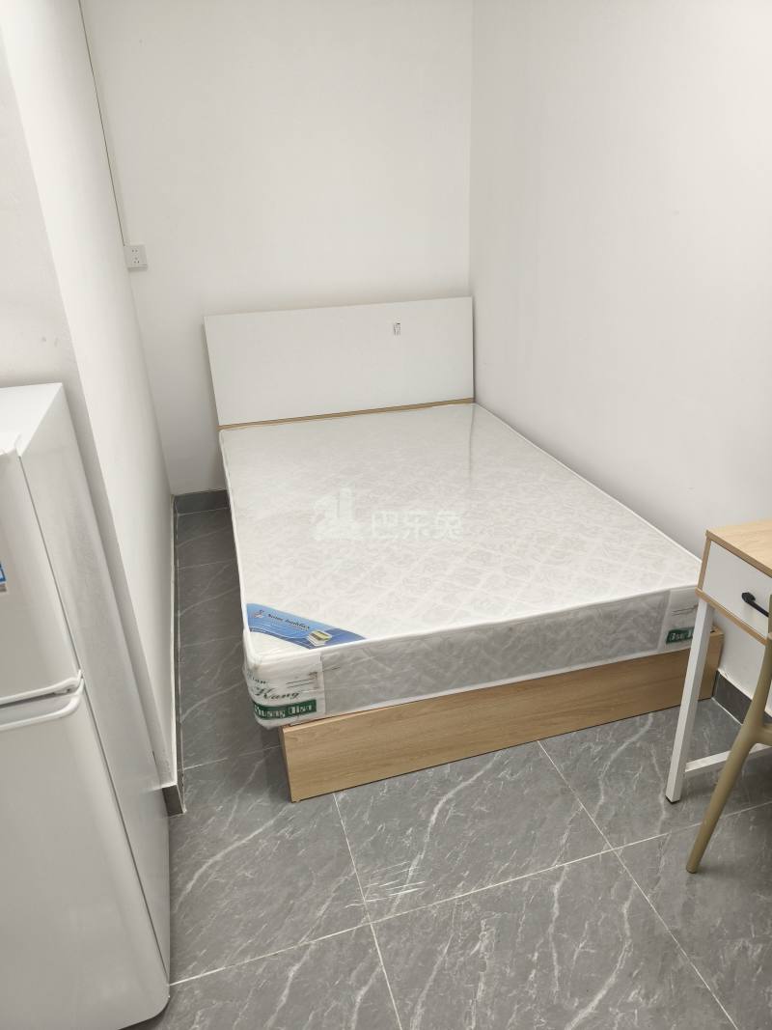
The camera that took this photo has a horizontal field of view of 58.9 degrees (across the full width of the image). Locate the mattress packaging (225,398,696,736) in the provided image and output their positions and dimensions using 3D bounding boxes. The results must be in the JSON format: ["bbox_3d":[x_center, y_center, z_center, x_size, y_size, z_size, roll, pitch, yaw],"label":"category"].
[{"bbox_3d":[0.085,-0.017,2.626,1.320,0.210,1.900,-8,26,-12],"label":"mattress packaging"}]

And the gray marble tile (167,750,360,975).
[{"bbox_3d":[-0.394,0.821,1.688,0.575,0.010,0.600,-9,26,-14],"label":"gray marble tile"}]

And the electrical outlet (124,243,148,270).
[{"bbox_3d":[-1.089,-1.129,2.982,0.086,0.088,0.030,-9,26,-14],"label":"electrical outlet"}]

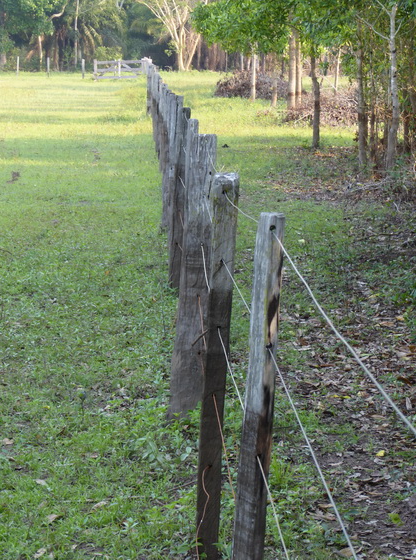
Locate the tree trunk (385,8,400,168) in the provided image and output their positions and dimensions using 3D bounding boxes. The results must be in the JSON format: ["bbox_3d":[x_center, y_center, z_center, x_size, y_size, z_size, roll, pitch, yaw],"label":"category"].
[{"bbox_3d":[2.640,-2.764,31.247,0.200,2.338,0.180,0,6,0],"label":"tree trunk"}]

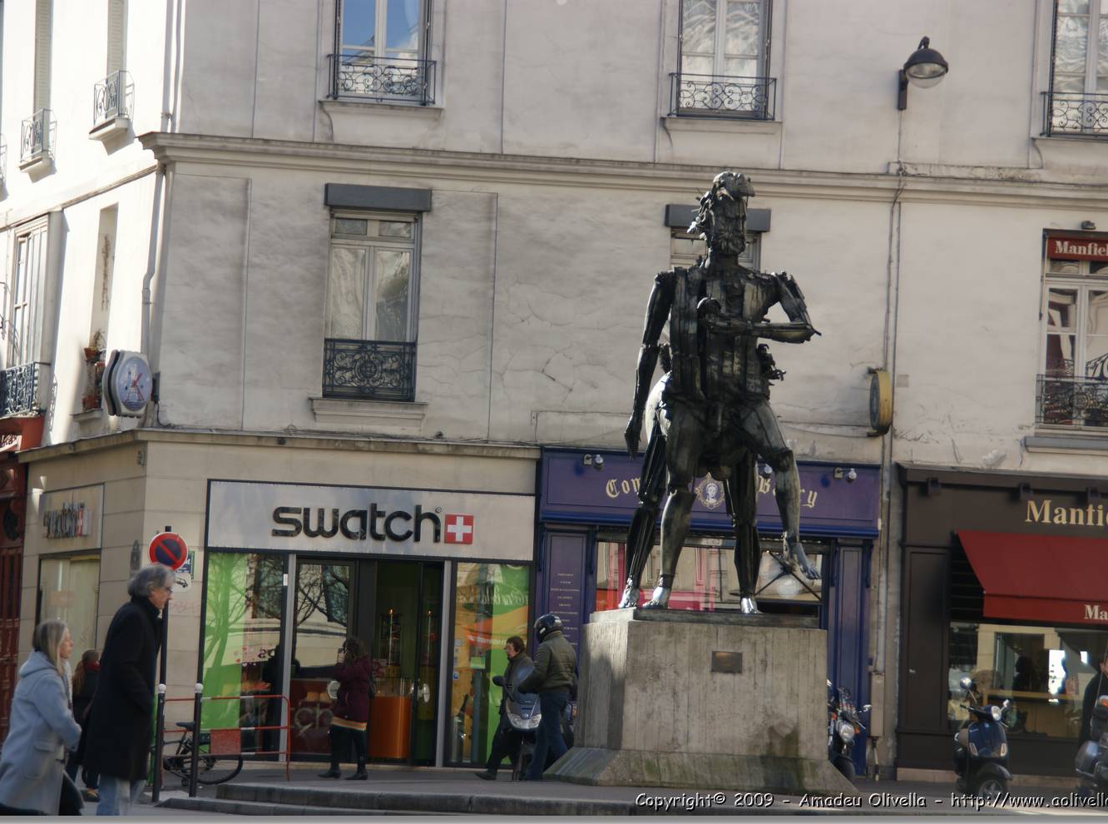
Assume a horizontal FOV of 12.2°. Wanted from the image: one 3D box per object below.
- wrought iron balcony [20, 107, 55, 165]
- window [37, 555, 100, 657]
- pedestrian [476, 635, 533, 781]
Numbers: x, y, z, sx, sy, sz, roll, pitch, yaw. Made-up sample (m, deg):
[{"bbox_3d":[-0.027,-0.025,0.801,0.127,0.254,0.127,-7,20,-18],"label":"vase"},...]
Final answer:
[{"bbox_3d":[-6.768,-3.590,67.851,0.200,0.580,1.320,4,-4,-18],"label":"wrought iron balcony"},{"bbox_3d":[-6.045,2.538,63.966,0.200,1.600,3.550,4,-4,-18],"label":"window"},{"bbox_3d":[-0.558,3.365,58.747,0.680,1.650,0.500,4,-4,-20],"label":"pedestrian"}]

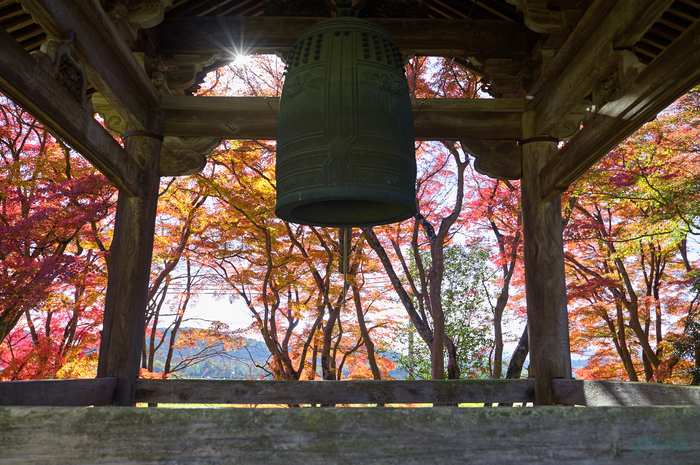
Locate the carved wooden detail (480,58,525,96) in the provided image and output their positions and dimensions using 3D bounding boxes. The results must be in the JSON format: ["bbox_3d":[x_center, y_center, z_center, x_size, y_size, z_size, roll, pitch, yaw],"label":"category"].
[{"bbox_3d":[1.268,-1.287,5.649,0.384,0.292,0.140,0,-11,-1],"label":"carved wooden detail"}]

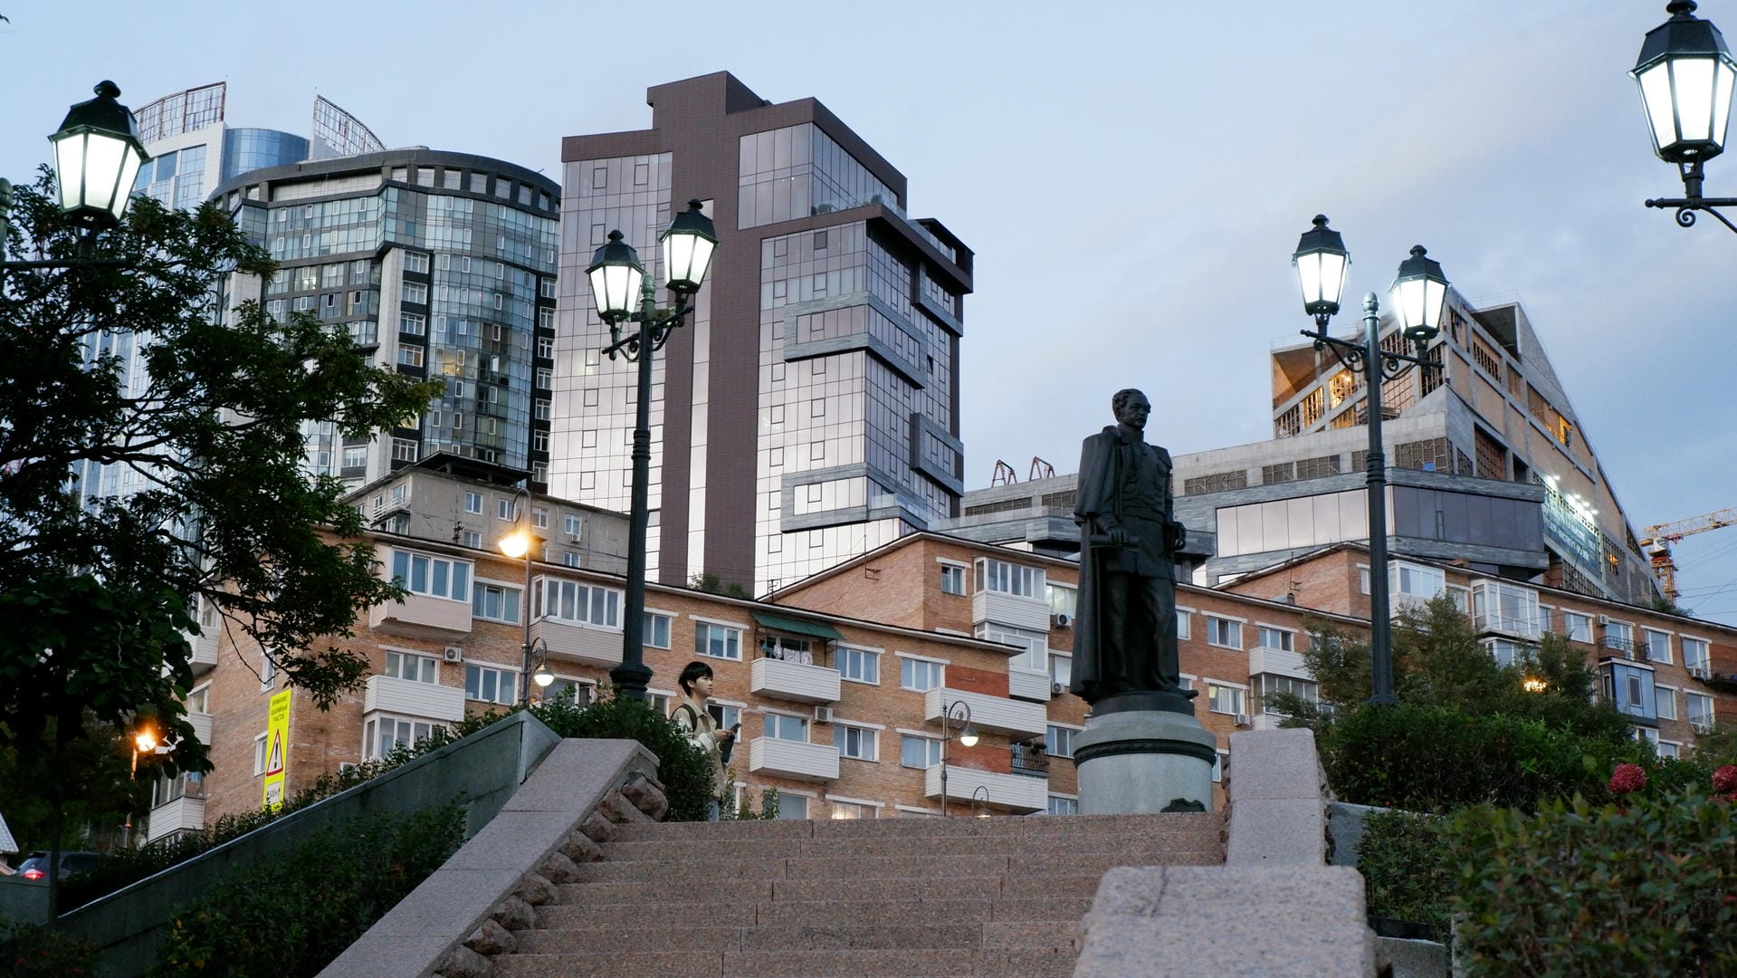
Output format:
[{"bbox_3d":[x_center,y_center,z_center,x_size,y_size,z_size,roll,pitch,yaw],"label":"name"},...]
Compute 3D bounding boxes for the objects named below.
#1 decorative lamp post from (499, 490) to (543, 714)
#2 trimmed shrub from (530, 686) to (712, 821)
[{"bbox_3d":[-7.288,3.798,55.094,0.950,8.000,0.500,10,-19,-29],"label":"decorative lamp post"},{"bbox_3d":[-1.529,1.811,16.156,1.080,1.200,1.100,-2,-17,9],"label":"trimmed shrub"}]

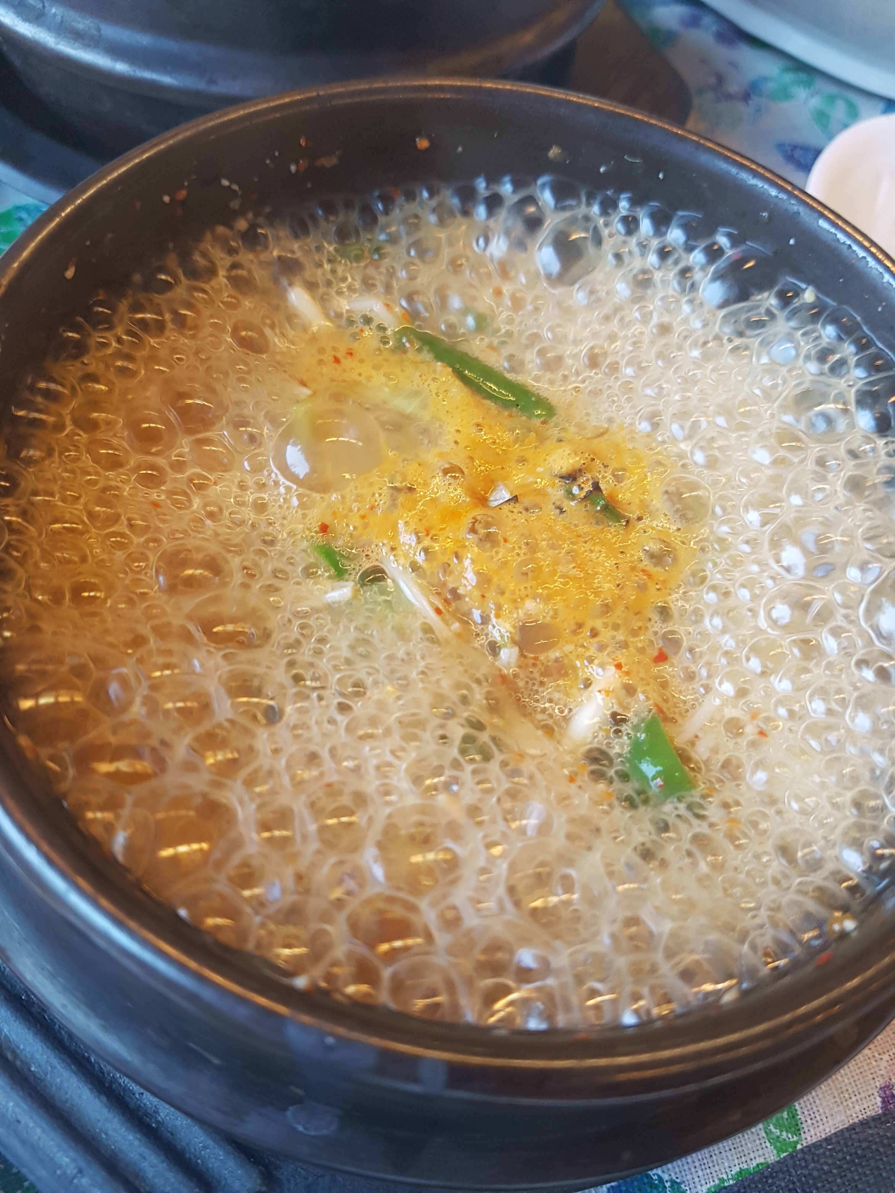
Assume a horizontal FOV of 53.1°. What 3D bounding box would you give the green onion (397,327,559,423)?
[{"bbox_3d":[0.005,-0.038,0.158,0.033,0.006,0.007,29,63,10],"label":"green onion"}]

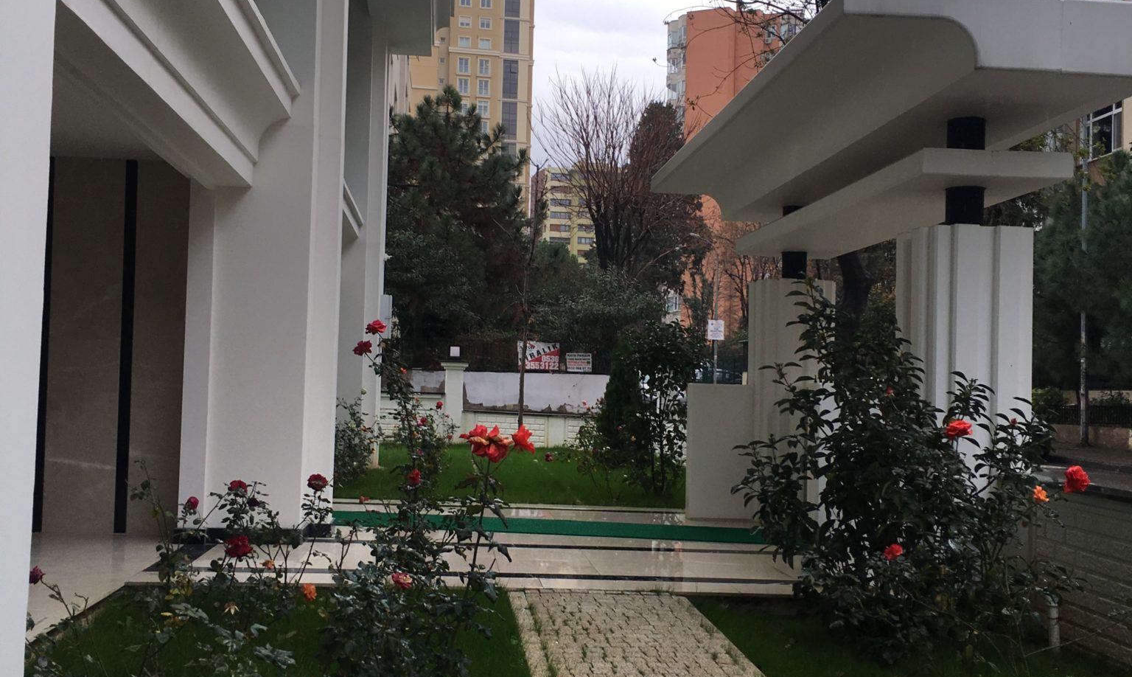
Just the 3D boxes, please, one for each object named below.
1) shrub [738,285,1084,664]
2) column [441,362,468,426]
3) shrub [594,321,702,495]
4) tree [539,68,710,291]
[{"bbox_3d":[2.030,0.785,7.650,1.920,2.120,1.650,2,-2,-5],"label":"shrub"},{"bbox_3d":[-2.274,1.350,25.800,0.520,1.660,0.520,2,-2,-5],"label":"column"},{"bbox_3d":[1.078,0.908,16.400,1.380,2.200,1.300,2,-2,-5],"label":"shrub"},{"bbox_3d":[1.628,-2.506,36.000,4.800,9.600,4.600,2,-2,-5],"label":"tree"}]

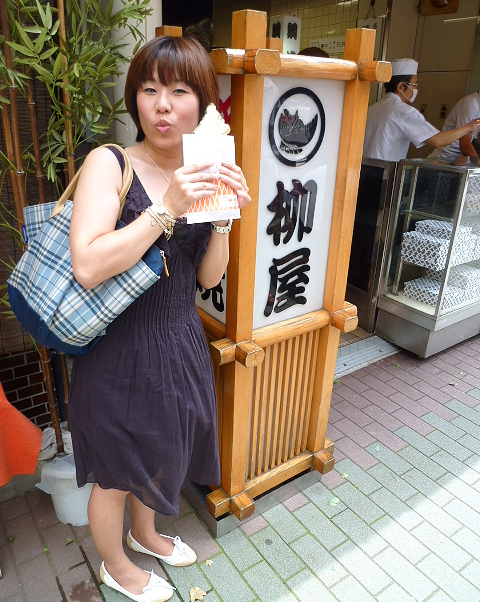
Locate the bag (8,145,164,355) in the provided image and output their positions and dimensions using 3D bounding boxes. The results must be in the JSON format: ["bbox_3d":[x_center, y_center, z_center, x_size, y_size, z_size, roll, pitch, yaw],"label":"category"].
[{"bbox_3d":[-0.351,-0.119,1.070,0.370,0.440,0.190,33,9,21],"label":"bag"}]

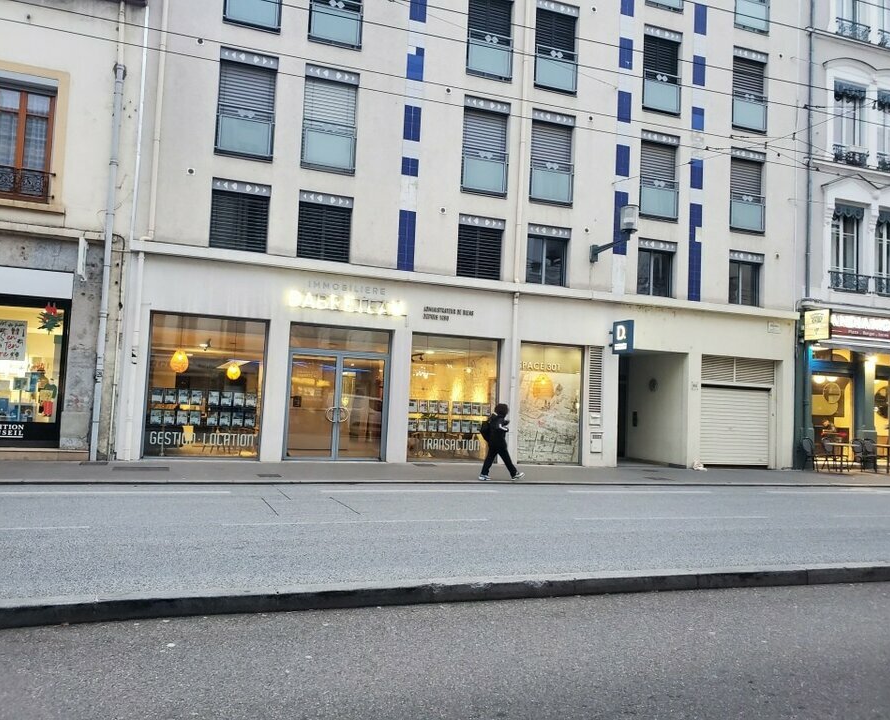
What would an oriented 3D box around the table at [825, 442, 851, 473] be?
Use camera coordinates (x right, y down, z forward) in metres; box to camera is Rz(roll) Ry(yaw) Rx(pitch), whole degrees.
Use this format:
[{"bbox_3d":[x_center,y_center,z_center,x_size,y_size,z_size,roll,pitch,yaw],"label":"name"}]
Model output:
[{"bbox_3d":[11.039,2.737,20.000,0.640,0.755,0.640,4,-4,-19],"label":"table"}]

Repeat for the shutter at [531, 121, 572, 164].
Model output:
[{"bbox_3d":[2.739,-5.516,18.381,1.141,1.068,0.060,4,-4,-19],"label":"shutter"}]

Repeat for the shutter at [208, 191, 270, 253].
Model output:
[{"bbox_3d":[-4.549,-3.057,16.005,1.210,1.259,0.060,4,-4,-19],"label":"shutter"}]

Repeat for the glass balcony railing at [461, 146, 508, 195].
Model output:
[{"bbox_3d":[0.980,-4.539,17.266,1.138,1.012,0.060,4,-4,-18],"label":"glass balcony railing"}]

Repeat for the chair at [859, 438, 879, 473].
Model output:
[{"bbox_3d":[11.822,2.665,20.058,0.520,0.890,0.480,4,-4,-19],"label":"chair"}]

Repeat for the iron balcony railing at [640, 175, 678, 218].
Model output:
[{"bbox_3d":[5.624,-4.241,18.926,1.209,0.988,0.070,4,-3,-19],"label":"iron balcony railing"}]

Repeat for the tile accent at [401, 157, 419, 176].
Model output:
[{"bbox_3d":[-0.822,-4.577,17.151,0.411,0.424,0.030,4,-4,-19],"label":"tile accent"}]

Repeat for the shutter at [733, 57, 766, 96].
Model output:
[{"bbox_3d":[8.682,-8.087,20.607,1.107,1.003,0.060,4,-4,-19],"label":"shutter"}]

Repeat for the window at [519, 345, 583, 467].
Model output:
[{"bbox_3d":[2.578,1.090,17.789,1.722,2.963,0.120,4,-3,-19],"label":"window"}]

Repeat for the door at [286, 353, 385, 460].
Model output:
[{"bbox_3d":[-2.439,1.074,16.431,2.298,2.422,0.100,4,-4,-19],"label":"door"}]

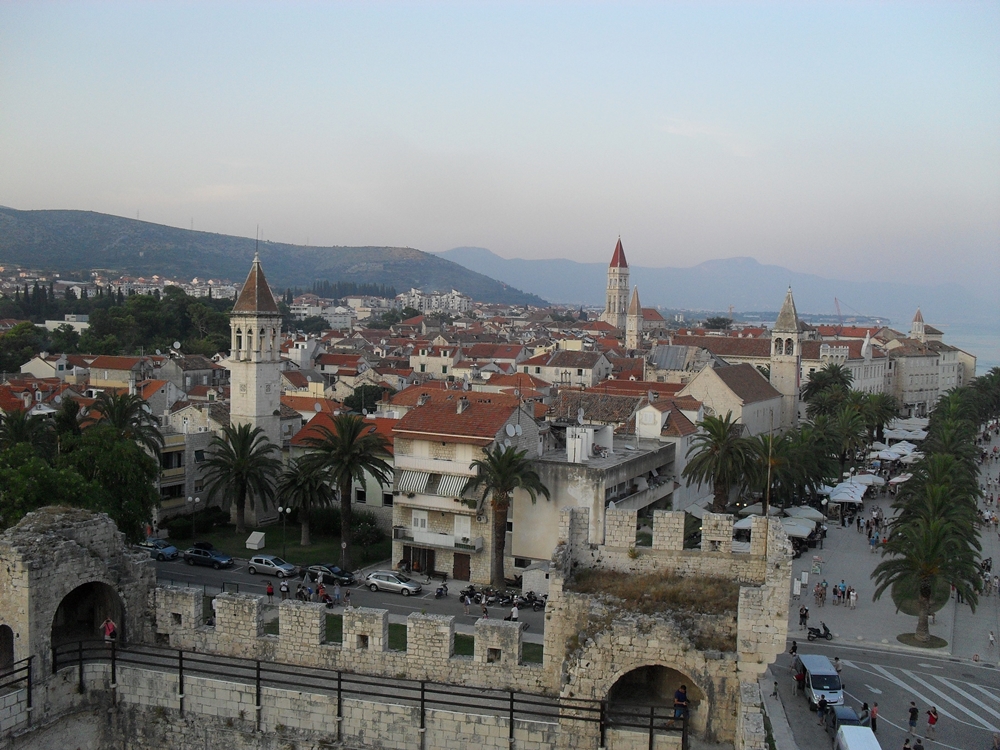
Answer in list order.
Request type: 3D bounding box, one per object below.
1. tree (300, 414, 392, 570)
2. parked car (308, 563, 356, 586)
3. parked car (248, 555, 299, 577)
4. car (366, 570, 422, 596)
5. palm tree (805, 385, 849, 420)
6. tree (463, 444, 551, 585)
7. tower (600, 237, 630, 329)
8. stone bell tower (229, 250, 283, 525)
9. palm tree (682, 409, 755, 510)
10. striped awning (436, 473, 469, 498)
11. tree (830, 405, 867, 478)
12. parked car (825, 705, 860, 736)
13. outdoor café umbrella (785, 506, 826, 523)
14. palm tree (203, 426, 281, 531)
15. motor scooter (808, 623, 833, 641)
[{"bbox_3d":[-12.555,9.583,82.560,7.500,12.695,7.500,1,4,0],"label":"tree"},{"bbox_3d":[-13.752,15.692,80.721,4.650,1.430,1.800,3,4,22],"label":"parked car"},{"bbox_3d":[-18.043,15.054,80.210,4.180,1.460,1.760,3,4,21],"label":"parked car"},{"bbox_3d":[-8.269,16.157,79.104,4.500,1.480,1.800,3,4,21],"label":"car"},{"bbox_3d":[51.070,7.133,158.336,7.200,10.696,7.200,1,4,0],"label":"palm tree"},{"bbox_3d":[0.485,11.223,80.506,7.100,11.500,7.100,1,4,0],"label":"tree"},{"bbox_3d":[43.867,-26.850,374.499,6.300,48.600,6.300,-2,5,-39],"label":"tower"},{"bbox_3d":[-24.287,1.326,100.855,3.900,26.900,3.900,4,4,31],"label":"stone bell tower"},{"bbox_3d":[21.510,9.923,99.098,7.400,12.600,7.400,1,4,0],"label":"palm tree"},{"bbox_3d":[-3.555,8.635,78.169,2.420,1.400,0.900,3,4,27],"label":"striped awning"},{"bbox_3d":[45.929,9.149,134.087,5.200,10.400,5.200,3,4,19],"label":"tree"},{"bbox_3d":[17.902,18.399,51.934,1.750,1.470,4.200,2,4,8],"label":"parked car"},{"bbox_3d":[29.809,14.690,98.656,3.600,3.200,3.900,3,4,27],"label":"outdoor café umbrella"},{"bbox_3d":[-24.282,9.698,95.241,7.500,10.404,7.500,1,4,0],"label":"palm tree"},{"bbox_3d":[21.869,17.532,68.954,1.800,1.220,0.680,1,4,-8],"label":"motor scooter"}]

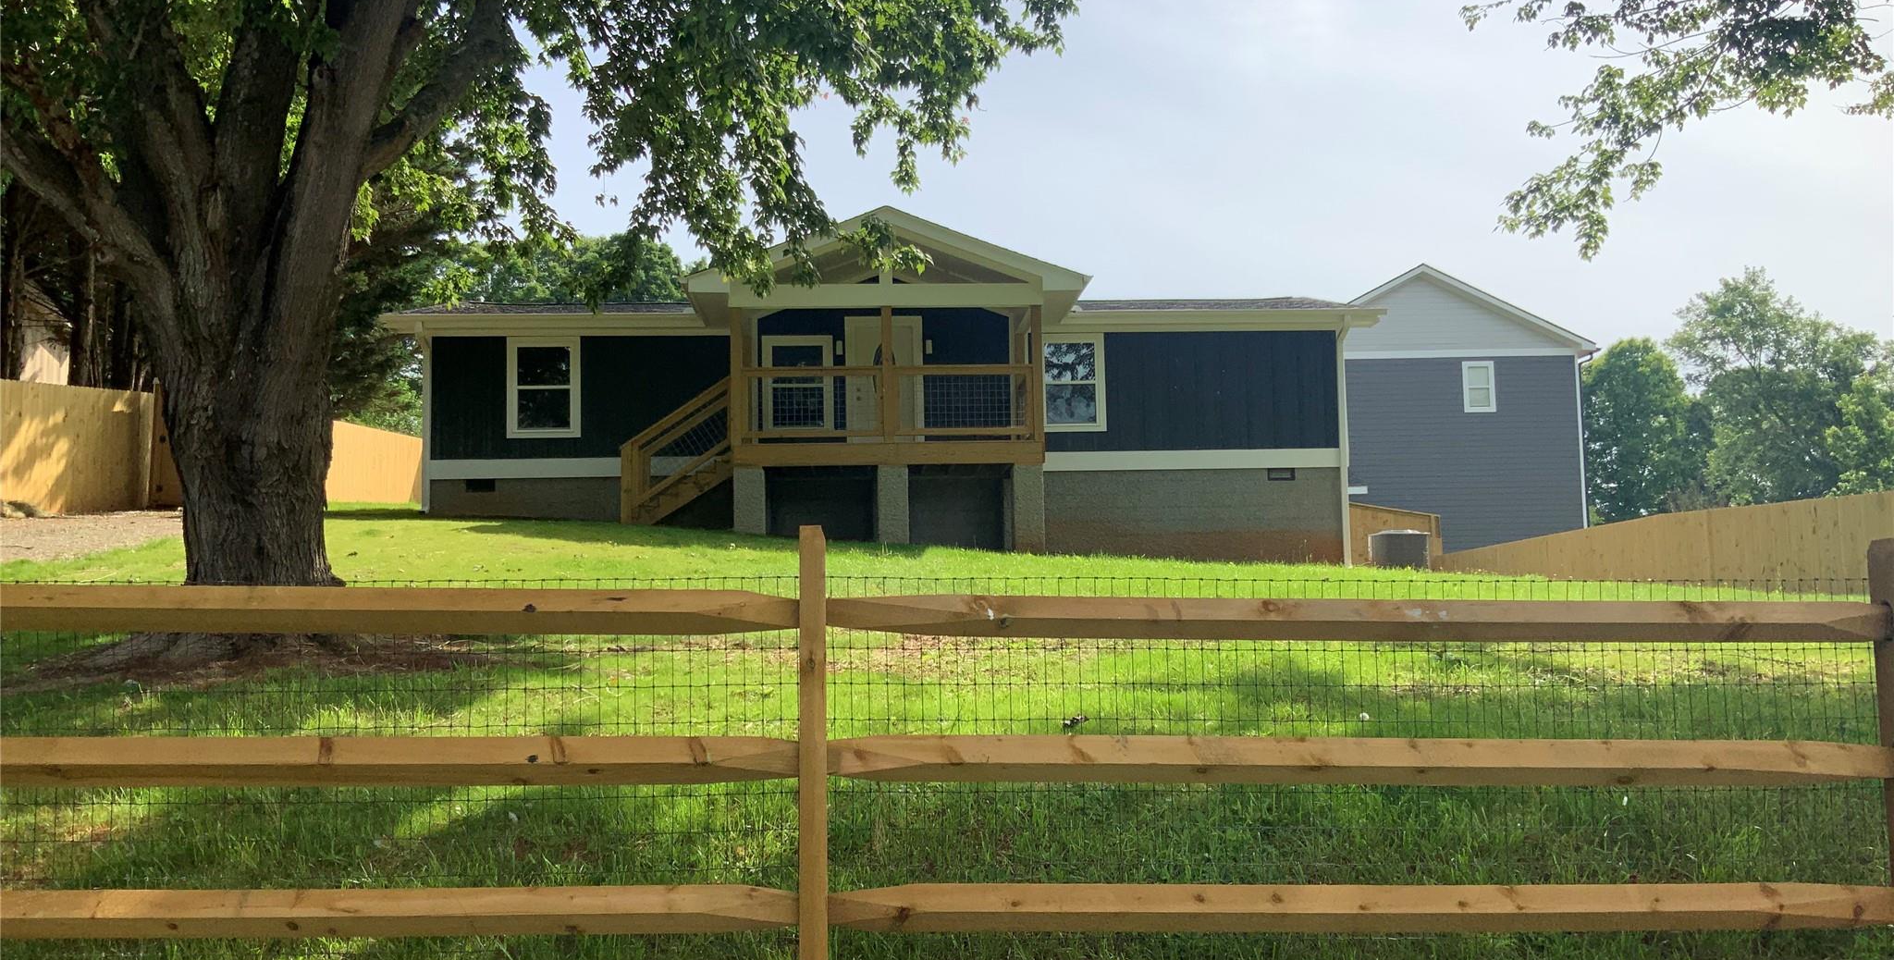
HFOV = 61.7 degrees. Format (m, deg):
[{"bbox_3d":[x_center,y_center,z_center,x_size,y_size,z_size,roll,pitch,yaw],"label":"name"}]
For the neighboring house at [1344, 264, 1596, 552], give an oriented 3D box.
[{"bbox_3d":[12.305,-0.896,45.846,8.969,8.415,10.500,-1,-5,-1],"label":"neighboring house"}]

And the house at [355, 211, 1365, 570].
[{"bbox_3d":[-0.977,-0.878,27.470,15.332,5.045,11.200,-1,-5,-3],"label":"house"}]

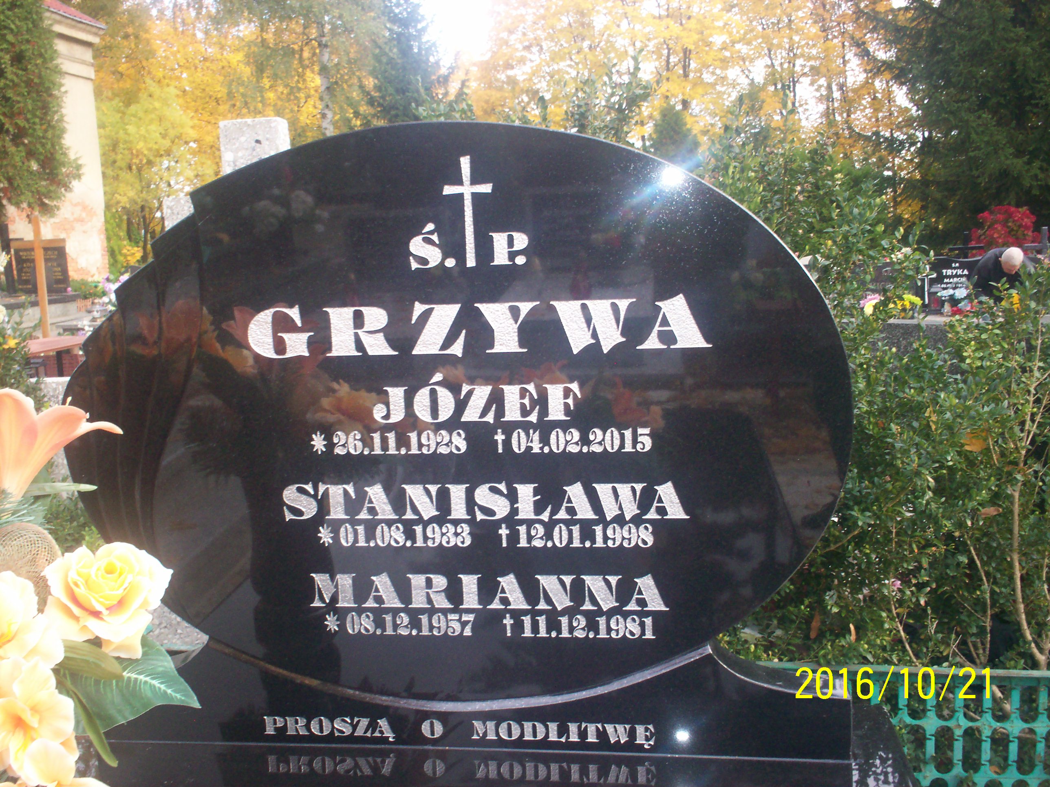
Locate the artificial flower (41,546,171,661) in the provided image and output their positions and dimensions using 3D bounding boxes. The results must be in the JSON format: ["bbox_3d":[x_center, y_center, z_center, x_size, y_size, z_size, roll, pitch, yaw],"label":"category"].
[{"bbox_3d":[-0.351,0.175,0.920,0.107,0.096,0.082,-6,10,-19],"label":"artificial flower"}]

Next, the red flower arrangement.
[{"bbox_3d":[4.546,-1.559,10.300,0.620,0.450,0.500,-1,10,6],"label":"red flower arrangement"}]

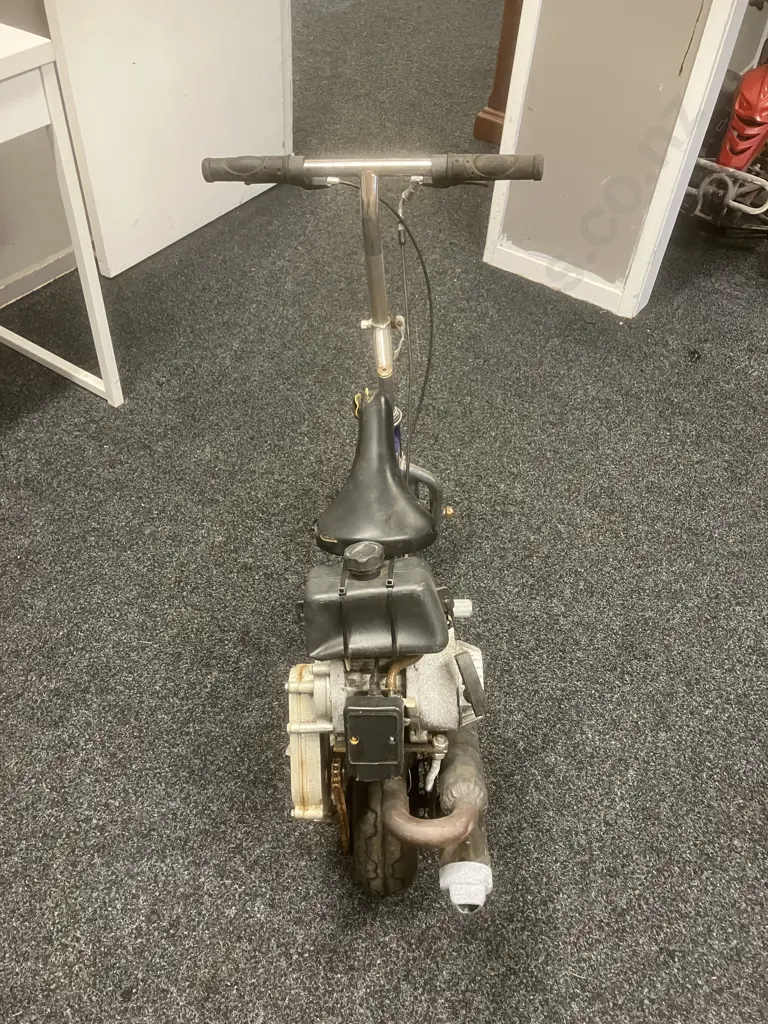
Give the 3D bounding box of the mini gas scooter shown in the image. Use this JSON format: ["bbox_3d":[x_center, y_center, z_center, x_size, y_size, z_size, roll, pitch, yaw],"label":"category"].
[{"bbox_3d":[-0.007,-0.023,1.175,0.420,0.830,0.915,-1,46,0],"label":"mini gas scooter"}]

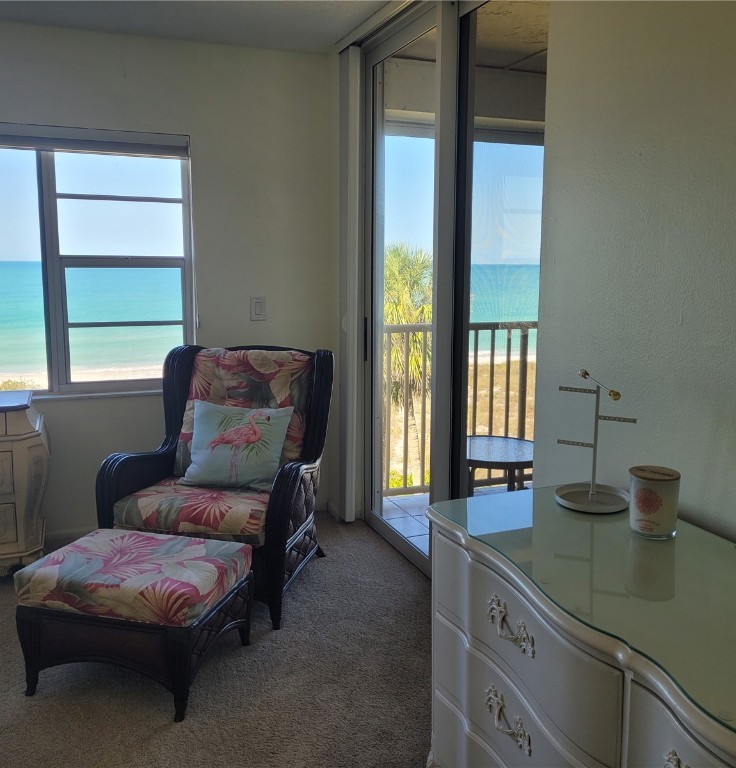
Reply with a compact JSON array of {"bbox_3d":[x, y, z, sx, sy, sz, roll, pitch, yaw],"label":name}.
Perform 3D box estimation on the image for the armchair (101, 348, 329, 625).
[{"bbox_3d":[-0.593,0.369,3.286,0.790,1.010,0.840,2,9,11],"label":"armchair"}]

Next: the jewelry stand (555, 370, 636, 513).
[{"bbox_3d":[0.552,0.125,1.858,0.190,0.317,0.180,6,10,32],"label":"jewelry stand"}]

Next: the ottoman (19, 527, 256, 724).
[{"bbox_3d":[-0.765,0.777,2.612,0.600,0.405,0.485,3,9,15],"label":"ottoman"}]

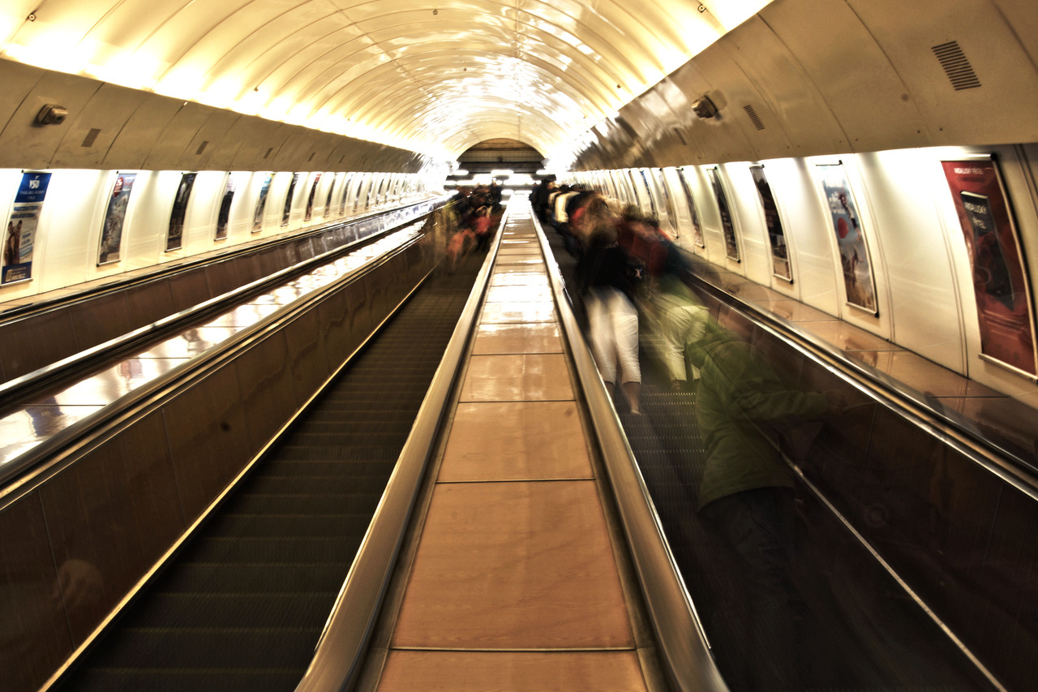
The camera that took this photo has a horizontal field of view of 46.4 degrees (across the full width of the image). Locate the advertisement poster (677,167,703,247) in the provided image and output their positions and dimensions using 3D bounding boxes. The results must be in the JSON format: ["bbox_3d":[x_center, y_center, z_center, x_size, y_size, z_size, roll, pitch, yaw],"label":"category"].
[{"bbox_3d":[2.241,-1.805,15.751,0.050,1.030,0.710,-15,8,2],"label":"advertisement poster"}]

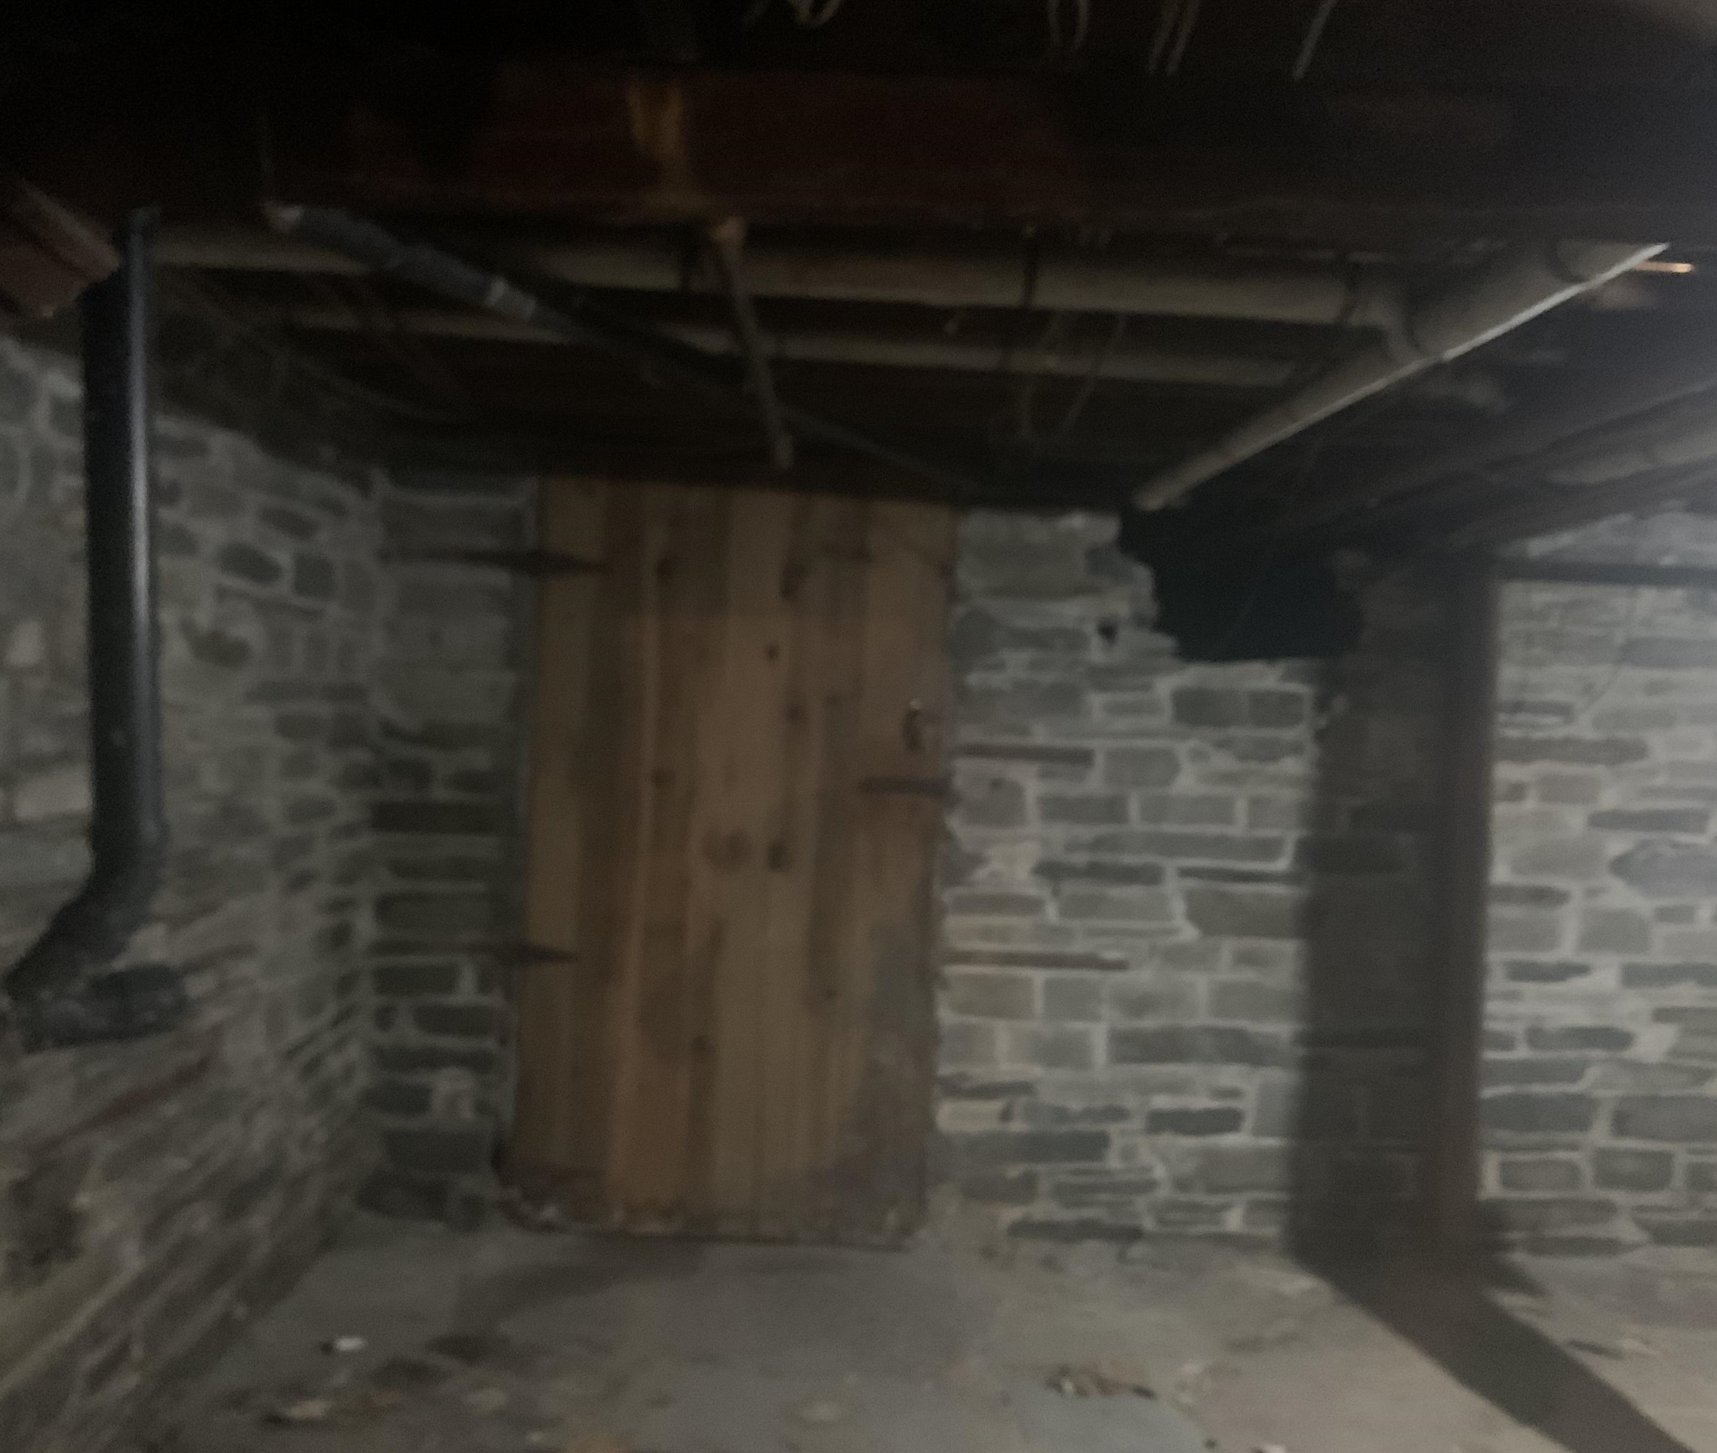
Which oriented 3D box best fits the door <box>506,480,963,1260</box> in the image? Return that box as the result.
[{"bbox_3d":[-0.305,0.338,3.550,1.016,1.803,0.070,2,1,-3],"label":"door"}]

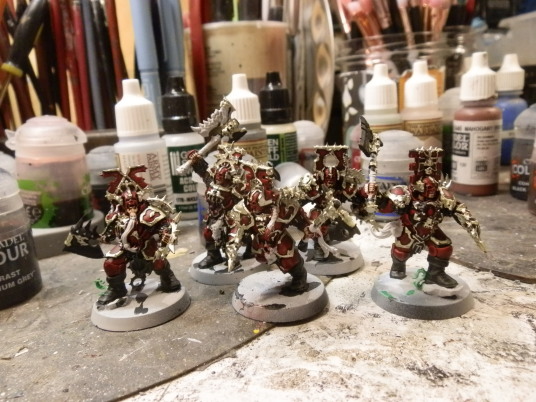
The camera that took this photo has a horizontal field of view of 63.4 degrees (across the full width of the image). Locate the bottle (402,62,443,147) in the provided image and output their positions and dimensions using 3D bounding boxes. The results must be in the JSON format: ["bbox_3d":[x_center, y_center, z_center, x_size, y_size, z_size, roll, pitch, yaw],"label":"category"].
[{"bbox_3d":[0.086,-0.043,0.252,0.024,0.074,0.024,-2,16,10],"label":"bottle"}]

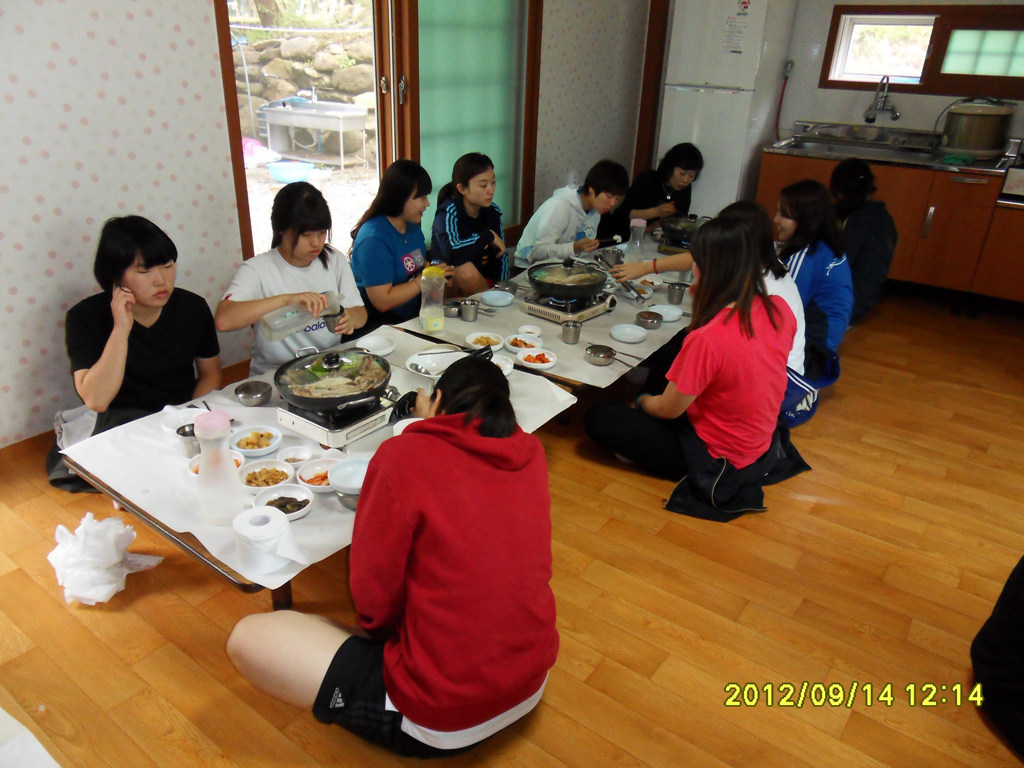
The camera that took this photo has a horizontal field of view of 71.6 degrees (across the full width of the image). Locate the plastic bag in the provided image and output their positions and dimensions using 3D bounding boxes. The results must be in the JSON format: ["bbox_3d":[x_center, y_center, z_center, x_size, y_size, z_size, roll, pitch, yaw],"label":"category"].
[{"bbox_3d":[-1.026,0.423,1.780,0.220,0.150,0.170,-11,28,-28],"label":"plastic bag"}]

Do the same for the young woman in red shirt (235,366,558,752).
[{"bbox_3d":[-0.181,0.291,1.456,0.660,0.770,0.660,-20,33,-40],"label":"young woman in red shirt"}]

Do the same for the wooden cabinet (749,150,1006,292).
[{"bbox_3d":[2.276,-1.095,4.522,1.304,0.652,0.550,18,29,32],"label":"wooden cabinet"}]

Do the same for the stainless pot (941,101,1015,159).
[{"bbox_3d":[2.673,-1.444,4.083,0.290,0.280,0.290,18,29,32],"label":"stainless pot"}]

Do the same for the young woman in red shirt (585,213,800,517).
[{"bbox_3d":[0.582,-0.132,2.319,0.620,0.840,0.660,-20,33,-40],"label":"young woman in red shirt"}]

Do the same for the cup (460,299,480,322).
[{"bbox_3d":[-0.158,-0.284,2.719,0.073,0.072,0.073,2,24,-1],"label":"cup"}]

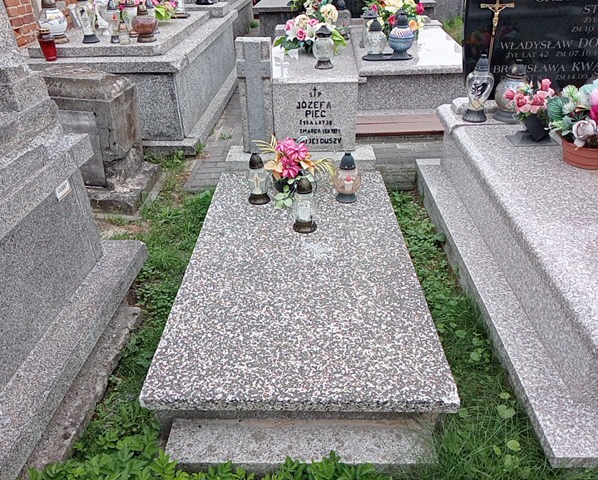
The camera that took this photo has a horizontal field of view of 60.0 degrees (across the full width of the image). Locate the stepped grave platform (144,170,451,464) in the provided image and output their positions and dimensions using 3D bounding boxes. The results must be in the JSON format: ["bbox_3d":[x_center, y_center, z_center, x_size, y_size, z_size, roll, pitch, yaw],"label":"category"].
[{"bbox_3d":[0.007,0.141,2.145,0.880,0.190,1.782,1,29,0],"label":"stepped grave platform"}]

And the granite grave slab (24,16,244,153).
[{"bbox_3d":[-1.430,-1.588,4.705,1.500,0.660,2.750,1,31,1],"label":"granite grave slab"}]

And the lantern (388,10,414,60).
[{"bbox_3d":[0.789,-1.599,4.025,0.205,0.330,0.205,0,31,0],"label":"lantern"}]

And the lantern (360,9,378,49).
[{"bbox_3d":[0.637,-1.885,4.594,0.155,0.301,0.155,1,29,0],"label":"lantern"}]

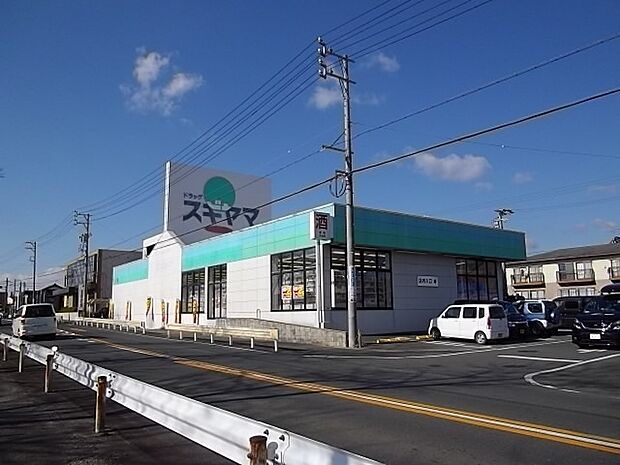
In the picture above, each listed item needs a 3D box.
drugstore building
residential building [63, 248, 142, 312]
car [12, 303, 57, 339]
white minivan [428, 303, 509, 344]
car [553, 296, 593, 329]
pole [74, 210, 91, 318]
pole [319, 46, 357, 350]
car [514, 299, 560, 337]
[{"bbox_3d":[-2.815,4.766,40.522,16.400,6.250,35.000,6,-11,-36],"label":"drugstore building"},{"bbox_3d":[-27.991,8.502,71.078,11.000,8.800,23.000,6,-11,-36],"label":"residential building"},{"bbox_3d":[-15.625,5.083,27.420,1.700,1.820,4.500,6,-11,-36],"label":"car"},{"bbox_3d":[7.028,4.066,21.687,1.480,1.650,3.400,6,-11,-36],"label":"white minivan"},{"bbox_3d":[14.666,4.569,26.580,1.750,1.820,4.400,6,-11,-36],"label":"car"},{"bbox_3d":[-25.730,4.115,55.173,2.200,12.300,0.600,6,-11,-36],"label":"pole"},{"bbox_3d":[1.214,-1.701,19.918,2.100,12.700,0.600,6,-11,-36],"label":"pole"},{"bbox_3d":[10.747,4.424,24.641,1.500,1.700,3.400,6,-11,-36],"label":"car"}]

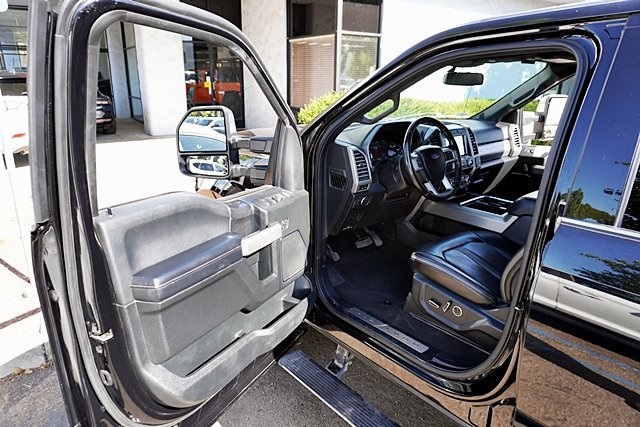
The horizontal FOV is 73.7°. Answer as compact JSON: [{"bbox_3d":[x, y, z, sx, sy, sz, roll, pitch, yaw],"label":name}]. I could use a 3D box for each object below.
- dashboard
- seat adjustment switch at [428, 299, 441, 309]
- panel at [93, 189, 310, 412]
[{"bbox_3d":[0.595,-0.281,2.449,1.560,0.500,0.520,-13,22,-39],"label":"dashboard"},{"bbox_3d":[0.457,0.358,1.698,0.020,0.022,0.053,-13,22,-39],"label":"seat adjustment switch"},{"bbox_3d":[-0.286,0.228,1.505,0.160,0.690,0.910,14,21,37],"label":"panel"}]

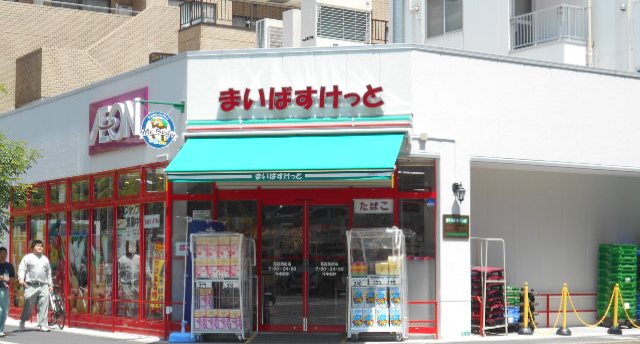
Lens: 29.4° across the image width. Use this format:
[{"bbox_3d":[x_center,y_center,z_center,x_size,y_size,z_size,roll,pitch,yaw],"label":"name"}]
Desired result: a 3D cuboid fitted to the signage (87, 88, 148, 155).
[{"bbox_3d":[-3.569,-0.875,21.675,0.180,0.968,2.576,3,-5,-33],"label":"signage"}]

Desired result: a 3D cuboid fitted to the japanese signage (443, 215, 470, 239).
[{"bbox_3d":[2.152,0.868,19.286,0.542,0.363,0.040,3,-5,-34],"label":"japanese signage"}]

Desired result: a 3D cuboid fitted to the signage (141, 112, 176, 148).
[{"bbox_3d":[-2.574,-0.671,19.488,0.631,0.602,0.070,3,-5,-33],"label":"signage"}]

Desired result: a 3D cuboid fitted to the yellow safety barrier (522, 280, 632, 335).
[{"bbox_3d":[4.383,2.252,20.485,2.265,0.880,0.260,1,-5,-20],"label":"yellow safety barrier"}]

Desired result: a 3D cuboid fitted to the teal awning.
[{"bbox_3d":[-0.525,-0.229,18.751,3.598,0.840,1.047,-1,-4,11],"label":"teal awning"}]

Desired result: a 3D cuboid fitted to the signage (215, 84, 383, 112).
[{"bbox_3d":[-0.300,-1.152,19.200,2.656,0.400,0.140,-1,-4,11],"label":"signage"}]

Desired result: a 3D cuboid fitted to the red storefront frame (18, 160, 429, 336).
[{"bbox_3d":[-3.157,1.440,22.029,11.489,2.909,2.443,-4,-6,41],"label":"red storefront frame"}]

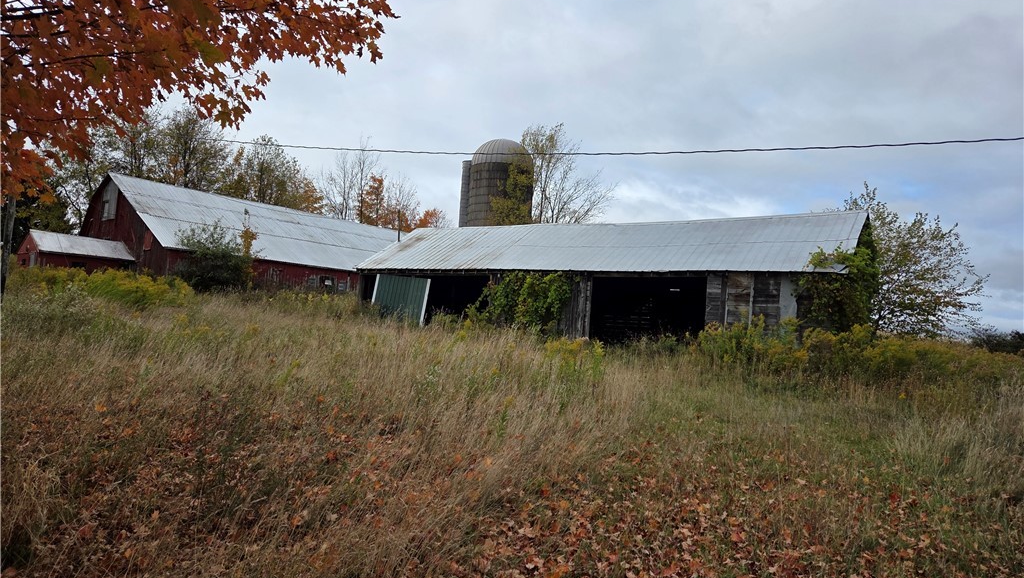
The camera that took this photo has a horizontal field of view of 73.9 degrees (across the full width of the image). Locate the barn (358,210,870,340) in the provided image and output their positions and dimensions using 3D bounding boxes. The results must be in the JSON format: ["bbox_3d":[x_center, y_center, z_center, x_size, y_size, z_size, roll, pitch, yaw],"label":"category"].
[{"bbox_3d":[3.386,-0.295,27.848,19.860,4.980,7.430,1,-3,35],"label":"barn"}]

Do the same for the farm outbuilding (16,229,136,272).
[{"bbox_3d":[-22.779,-1.188,35.670,2.600,3.200,4.700,2,-3,33],"label":"farm outbuilding"}]

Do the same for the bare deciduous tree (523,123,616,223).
[{"bbox_3d":[4.384,-5.074,55.919,7.500,16.850,7.000,3,-3,0],"label":"bare deciduous tree"}]

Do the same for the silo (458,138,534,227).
[{"bbox_3d":[-1.516,-5.576,66.141,6.600,17.900,6.200,3,-3,0],"label":"silo"}]

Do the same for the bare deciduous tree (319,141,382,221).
[{"bbox_3d":[-17.292,-6.480,70.899,6.600,17.750,6.400,3,-3,0],"label":"bare deciduous tree"}]

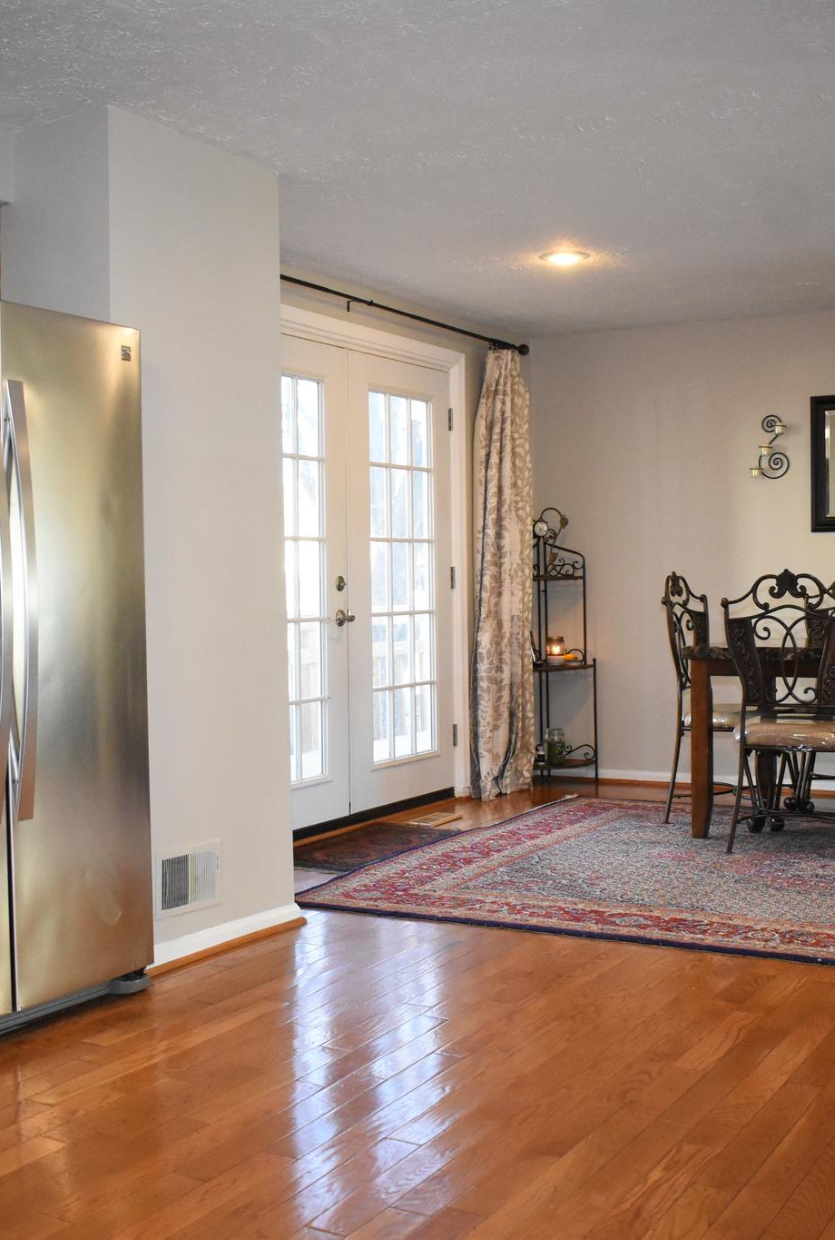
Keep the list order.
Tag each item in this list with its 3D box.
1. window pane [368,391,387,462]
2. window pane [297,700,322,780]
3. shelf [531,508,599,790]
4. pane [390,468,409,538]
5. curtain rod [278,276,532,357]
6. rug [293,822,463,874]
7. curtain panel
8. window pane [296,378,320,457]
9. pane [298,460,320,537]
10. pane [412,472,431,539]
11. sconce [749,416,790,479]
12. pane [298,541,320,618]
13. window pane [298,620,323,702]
[{"bbox_3d":[-0.179,-0.867,6.248,0.020,0.325,0.148,0,2,31],"label":"window pane"},{"bbox_3d":[-0.455,0.507,5.900,0.020,0.318,0.178,0,2,31],"label":"window pane"},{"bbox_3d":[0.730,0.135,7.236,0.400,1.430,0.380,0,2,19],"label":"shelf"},{"bbox_3d":[-0.080,-0.534,6.415,0.020,0.305,0.160,0,2,31],"label":"pane"},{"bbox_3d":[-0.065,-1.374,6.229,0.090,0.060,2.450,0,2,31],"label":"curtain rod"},{"bbox_3d":[-0.186,0.916,5.613,0.560,0.012,0.950,0,2,31],"label":"rug"},{"bbox_3d":[0.450,-0.253,7.116,0.160,2.250,0.610,0,2,31],"label":"curtain panel"},{"bbox_3d":[-0.459,-0.855,5.880,0.020,0.325,0.181,0,2,31],"label":"window pane"},{"bbox_3d":[-0.456,-0.512,5.883,0.020,0.313,0.171,0,2,31],"label":"pane"},{"bbox_3d":[0.021,-0.551,6.691,0.020,0.307,0.179,0,2,31],"label":"pane"},{"bbox_3d":[1.709,-0.843,6.755,0.190,0.310,0.090,0,2,31],"label":"sconce"},{"bbox_3d":[-0.456,-0.175,5.882,0.020,0.312,0.170,0,2,31],"label":"pane"},{"bbox_3d":[-0.453,0.169,5.886,0.020,0.325,0.181,0,2,31],"label":"window pane"}]

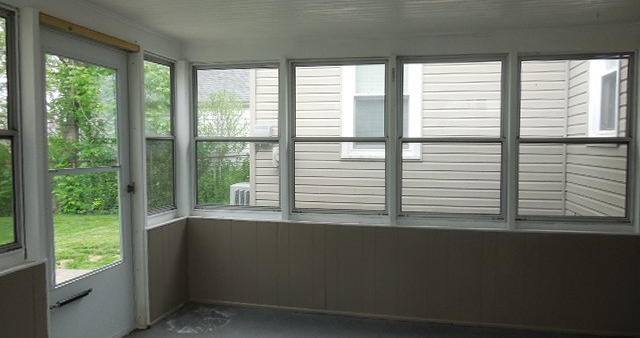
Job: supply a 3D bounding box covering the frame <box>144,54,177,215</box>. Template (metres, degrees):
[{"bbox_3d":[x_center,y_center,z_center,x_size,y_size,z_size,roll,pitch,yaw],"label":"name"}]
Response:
[{"bbox_3d":[-1.287,-0.263,3.653,0.080,1.225,0.461,1,3,14],"label":"frame"}]

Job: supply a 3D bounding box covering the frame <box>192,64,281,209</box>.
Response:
[{"bbox_3d":[-0.701,-0.270,3.939,0.799,1.253,0.080,1,3,11],"label":"frame"}]

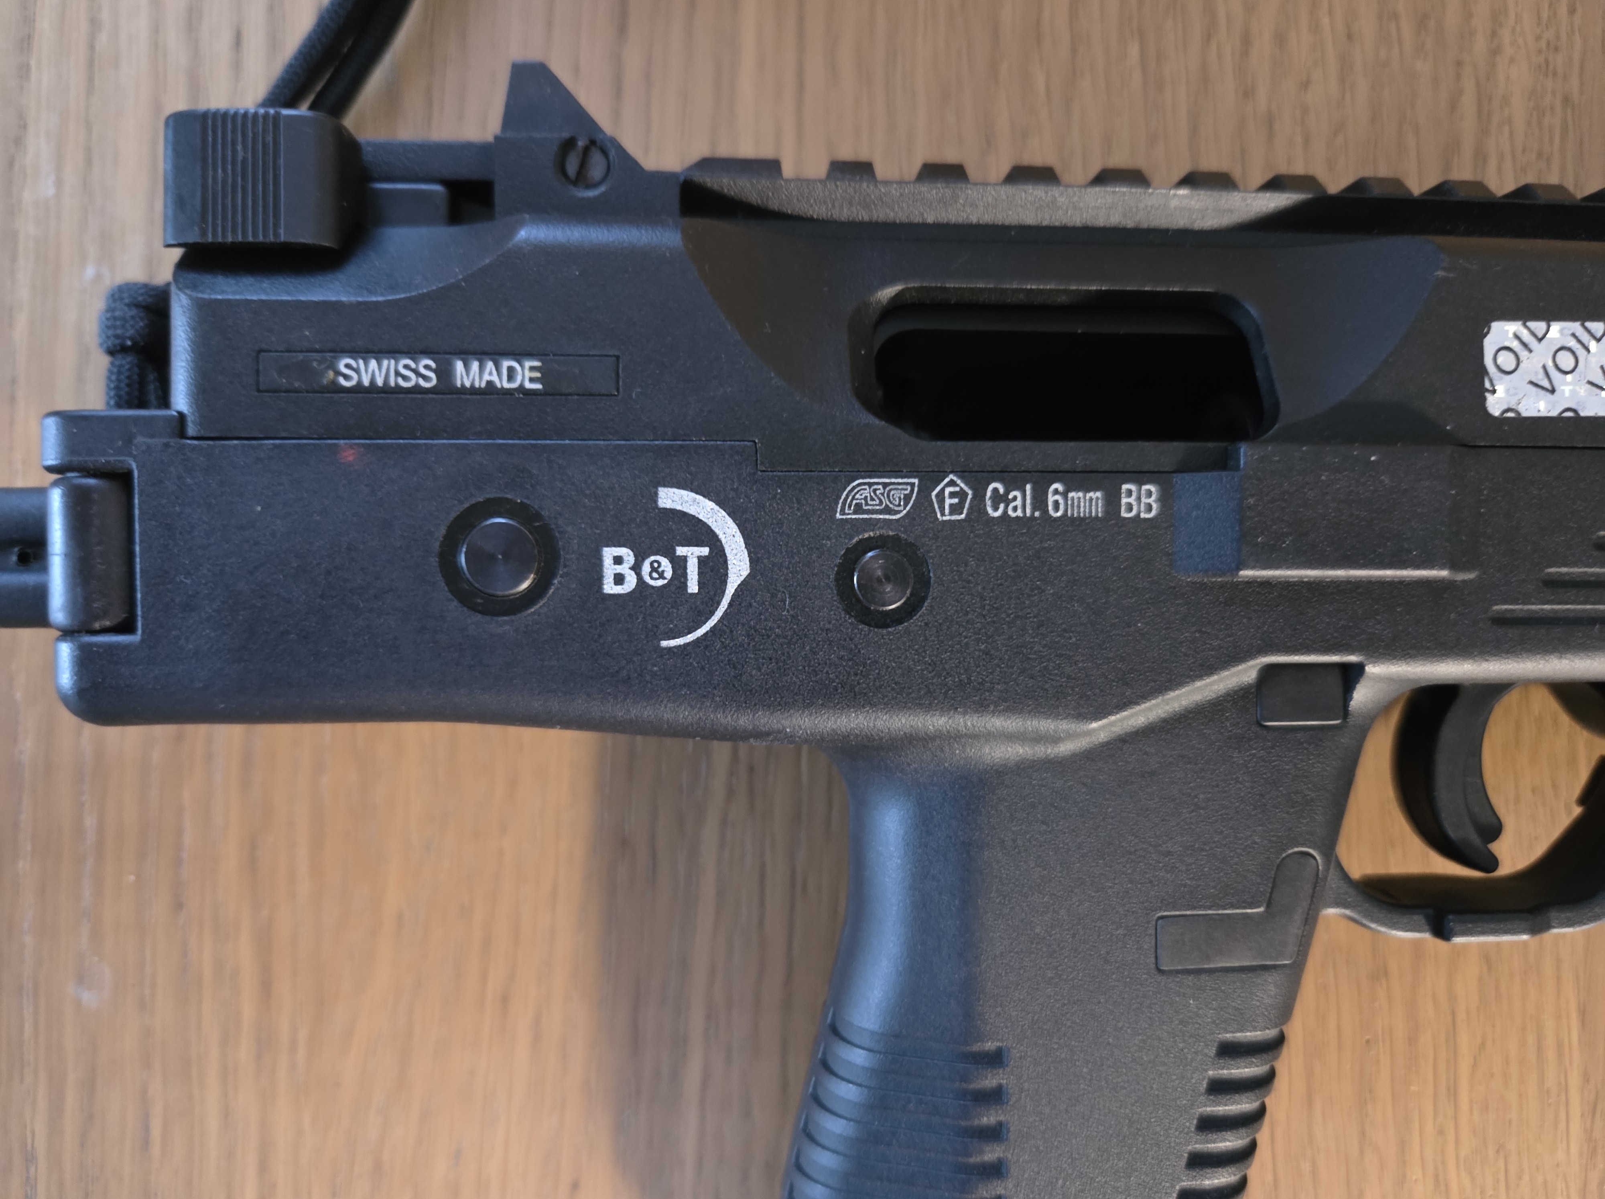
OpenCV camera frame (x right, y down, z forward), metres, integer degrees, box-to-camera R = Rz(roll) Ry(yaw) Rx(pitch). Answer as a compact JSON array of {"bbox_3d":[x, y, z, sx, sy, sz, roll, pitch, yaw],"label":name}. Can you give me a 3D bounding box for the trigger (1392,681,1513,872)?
[{"bbox_3d":[0.080,0.021,0.130,0.012,0.008,0.024,-1,91,-5],"label":"trigger"}]

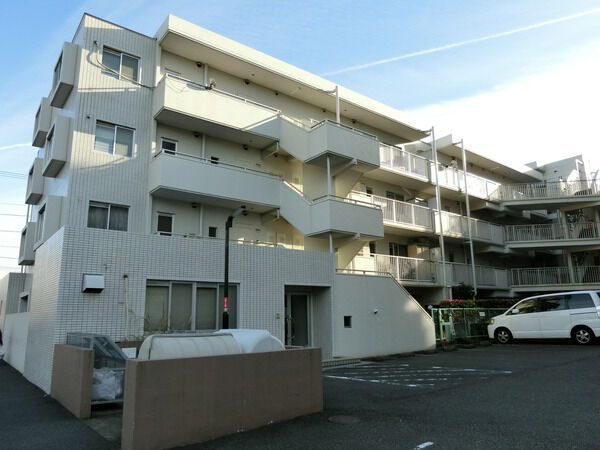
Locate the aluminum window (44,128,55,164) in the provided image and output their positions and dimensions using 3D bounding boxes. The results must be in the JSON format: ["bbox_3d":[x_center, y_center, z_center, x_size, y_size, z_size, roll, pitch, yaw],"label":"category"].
[{"bbox_3d":[-8.725,-2.695,15.234,0.103,1.249,1.558,8,-15,-37],"label":"aluminum window"}]

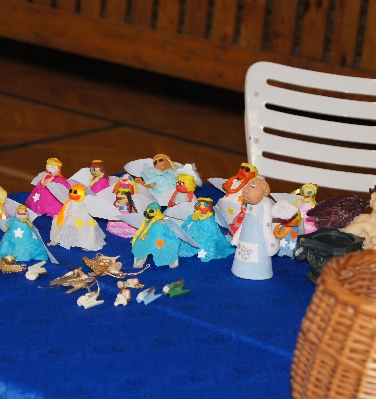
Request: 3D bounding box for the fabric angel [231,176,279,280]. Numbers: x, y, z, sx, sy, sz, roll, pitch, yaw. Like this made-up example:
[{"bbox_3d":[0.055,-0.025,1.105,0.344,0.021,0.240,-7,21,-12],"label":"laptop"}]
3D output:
[{"bbox_3d":[0.095,0.039,1.885,0.064,0.136,0.055,15,19,30],"label":"fabric angel"}]

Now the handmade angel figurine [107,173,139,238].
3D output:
[{"bbox_3d":[-0.085,0.006,1.851,0.050,0.076,0.048,8,16,12],"label":"handmade angel figurine"}]

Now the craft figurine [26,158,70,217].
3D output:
[{"bbox_3d":[-0.210,-0.020,2.078,0.070,0.080,0.056,15,18,29],"label":"craft figurine"}]

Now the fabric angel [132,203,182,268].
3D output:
[{"bbox_3d":[-0.037,0.038,1.745,0.078,0.079,0.060,17,20,36],"label":"fabric angel"}]

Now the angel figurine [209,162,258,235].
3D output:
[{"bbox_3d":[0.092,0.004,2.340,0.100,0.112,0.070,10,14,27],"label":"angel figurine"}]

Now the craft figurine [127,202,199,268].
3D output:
[{"bbox_3d":[-0.034,0.046,1.921,0.100,0.077,0.066,19,21,39],"label":"craft figurine"}]

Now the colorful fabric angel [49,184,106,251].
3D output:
[{"bbox_3d":[-0.141,0.019,1.783,0.082,0.079,0.065,11,17,21],"label":"colorful fabric angel"}]

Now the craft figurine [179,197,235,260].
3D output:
[{"bbox_3d":[0.024,0.041,1.949,0.086,0.081,0.060,10,17,15],"label":"craft figurine"}]

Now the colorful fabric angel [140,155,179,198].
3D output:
[{"bbox_3d":[-0.042,-0.021,1.936,0.080,0.088,0.055,10,16,17],"label":"colorful fabric angel"}]

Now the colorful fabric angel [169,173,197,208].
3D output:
[{"bbox_3d":[-0.004,0.001,2.088,0.070,0.075,0.054,17,19,33],"label":"colorful fabric angel"}]

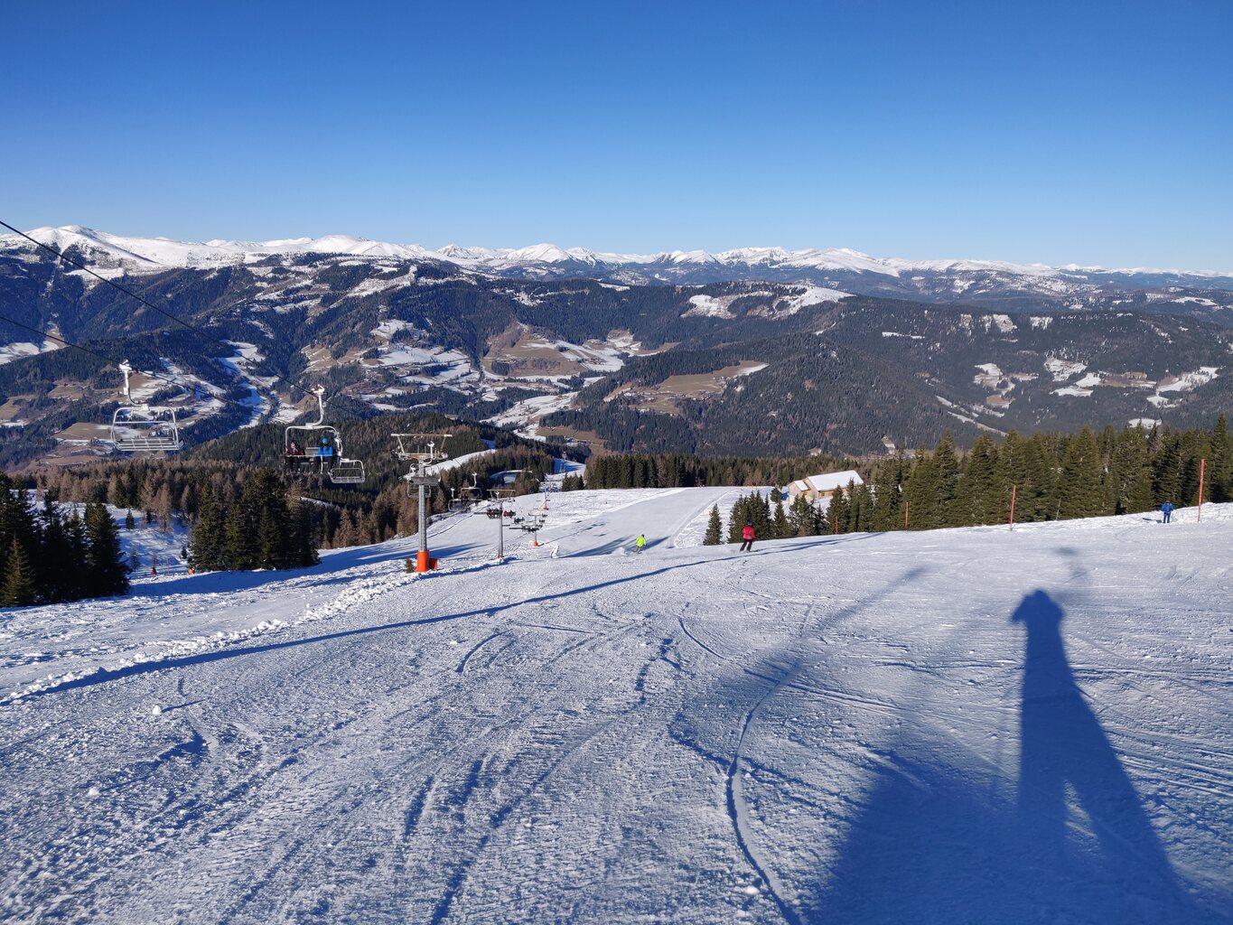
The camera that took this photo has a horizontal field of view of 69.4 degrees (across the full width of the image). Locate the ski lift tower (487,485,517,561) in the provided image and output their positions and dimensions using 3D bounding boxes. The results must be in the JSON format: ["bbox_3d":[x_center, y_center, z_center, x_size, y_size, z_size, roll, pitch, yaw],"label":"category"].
[{"bbox_3d":[-19.770,10.580,154.320,4.900,12.670,2.600,1,12,-3],"label":"ski lift tower"}]

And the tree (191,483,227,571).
[{"bbox_3d":[-48.690,7.520,107.070,4.790,10.330,4.790,1,12,0],"label":"tree"}]

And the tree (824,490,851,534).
[{"bbox_3d":[37.050,8.410,150.840,4.600,8.070,4.600,1,12,0],"label":"tree"}]

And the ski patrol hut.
[{"bbox_3d":[69.170,8.160,290.000,24.650,8.270,9.280,-6,14,-33],"label":"ski patrol hut"}]

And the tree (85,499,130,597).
[{"bbox_3d":[-45.880,7.690,80.870,4.070,8.390,4.070,1,12,0],"label":"tree"}]

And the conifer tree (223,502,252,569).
[{"bbox_3d":[-45.220,8.580,106.810,3.780,7.820,3.780,1,12,0],"label":"conifer tree"}]

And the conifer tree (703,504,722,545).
[{"bbox_3d":[13.710,8.910,128.580,2.770,5.610,2.770,1,12,0],"label":"conifer tree"}]

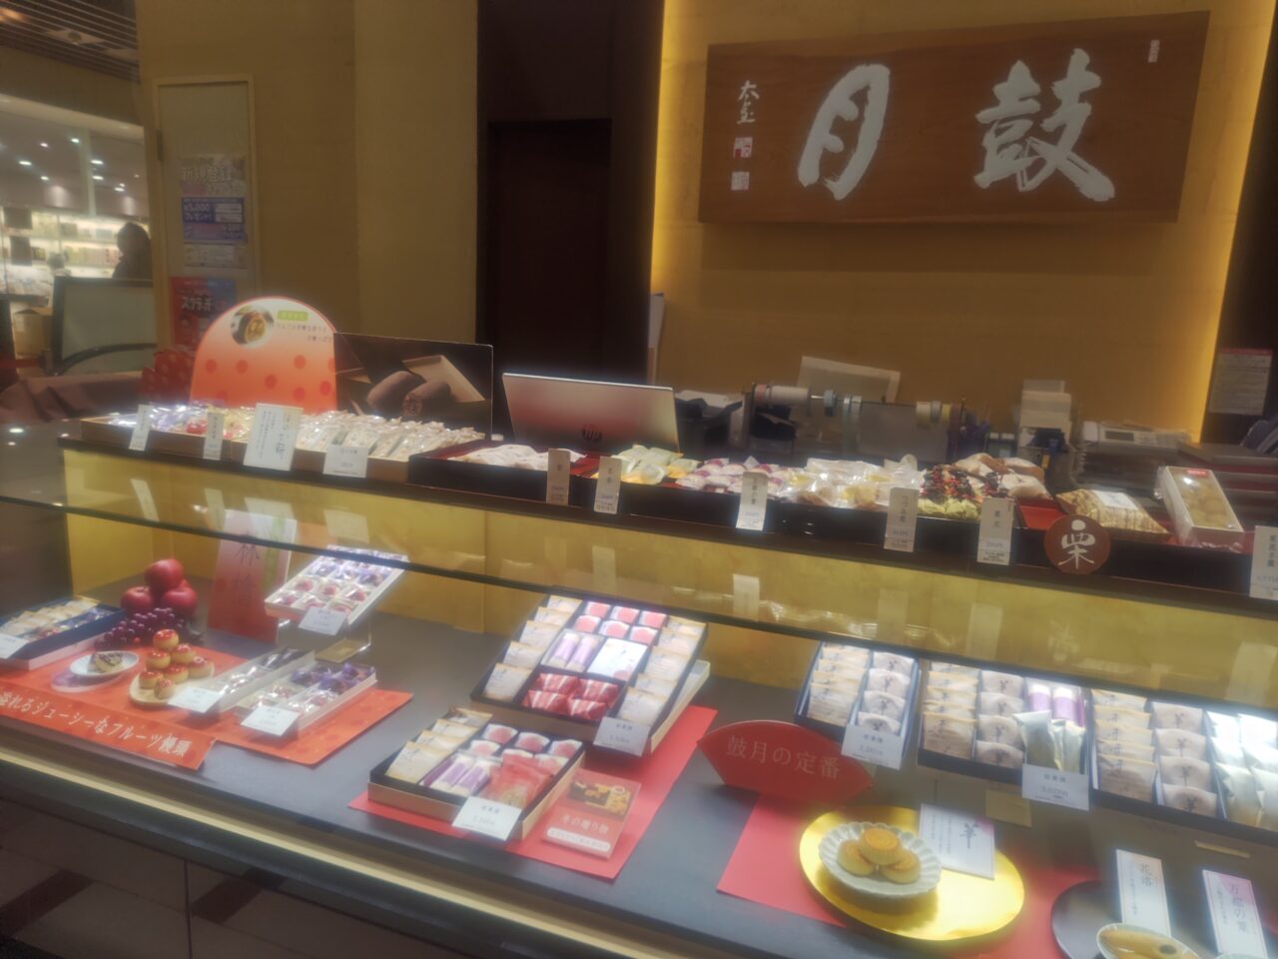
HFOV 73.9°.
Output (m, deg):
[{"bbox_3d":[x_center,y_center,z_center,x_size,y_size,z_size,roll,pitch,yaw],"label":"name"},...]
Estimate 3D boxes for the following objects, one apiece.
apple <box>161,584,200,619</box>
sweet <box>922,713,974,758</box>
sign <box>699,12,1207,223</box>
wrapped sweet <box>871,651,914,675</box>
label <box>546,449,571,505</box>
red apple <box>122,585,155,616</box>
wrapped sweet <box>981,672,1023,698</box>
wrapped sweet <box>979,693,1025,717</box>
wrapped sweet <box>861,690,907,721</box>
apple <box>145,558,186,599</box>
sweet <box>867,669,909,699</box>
[{"bbox_3d":[-1.014,0.273,1.878,0.072,0.067,0.072,6,11,20],"label":"apple"},{"bbox_3d":[0.443,0.367,1.217,0.073,0.018,0.073,7,34,22],"label":"sweet"},{"bbox_3d":[1.188,-1.444,3.508,1.902,0.751,0.050,6,11,20],"label":"sign"},{"bbox_3d":[0.407,0.313,1.377,0.062,0.026,0.066,7,44,24],"label":"wrapped sweet"},{"bbox_3d":[-0.145,-0.003,1.532,0.043,0.100,0.004,6,8,20],"label":"label"},{"bbox_3d":[-1.090,0.273,1.853,0.072,0.066,0.072,6,11,20],"label":"red apple"},{"bbox_3d":[0.557,0.327,1.306,0.062,0.026,0.066,7,44,22],"label":"wrapped sweet"},{"bbox_3d":[0.535,0.349,1.258,0.062,0.026,0.066,7,44,22],"label":"wrapped sweet"},{"bbox_3d":[0.366,0.355,1.286,0.062,0.026,0.066,7,44,24],"label":"wrapped sweet"},{"bbox_3d":[-1.029,0.216,1.845,0.079,0.075,0.079,6,11,20],"label":"apple"},{"bbox_3d":[0.388,0.333,1.334,0.062,0.026,0.066,7,44,24],"label":"sweet"}]

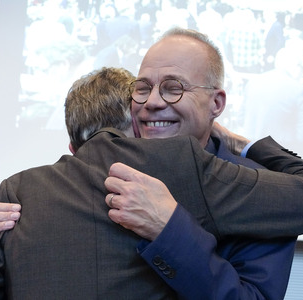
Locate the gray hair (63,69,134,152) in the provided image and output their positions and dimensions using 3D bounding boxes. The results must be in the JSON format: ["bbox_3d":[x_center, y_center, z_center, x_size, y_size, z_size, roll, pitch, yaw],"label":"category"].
[{"bbox_3d":[-0.103,-0.086,0.845,0.168,0.180,0.200,-16,-7,7],"label":"gray hair"}]

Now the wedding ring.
[{"bbox_3d":[-0.067,0.088,0.690,0.004,0.021,0.021,7,4,30],"label":"wedding ring"}]

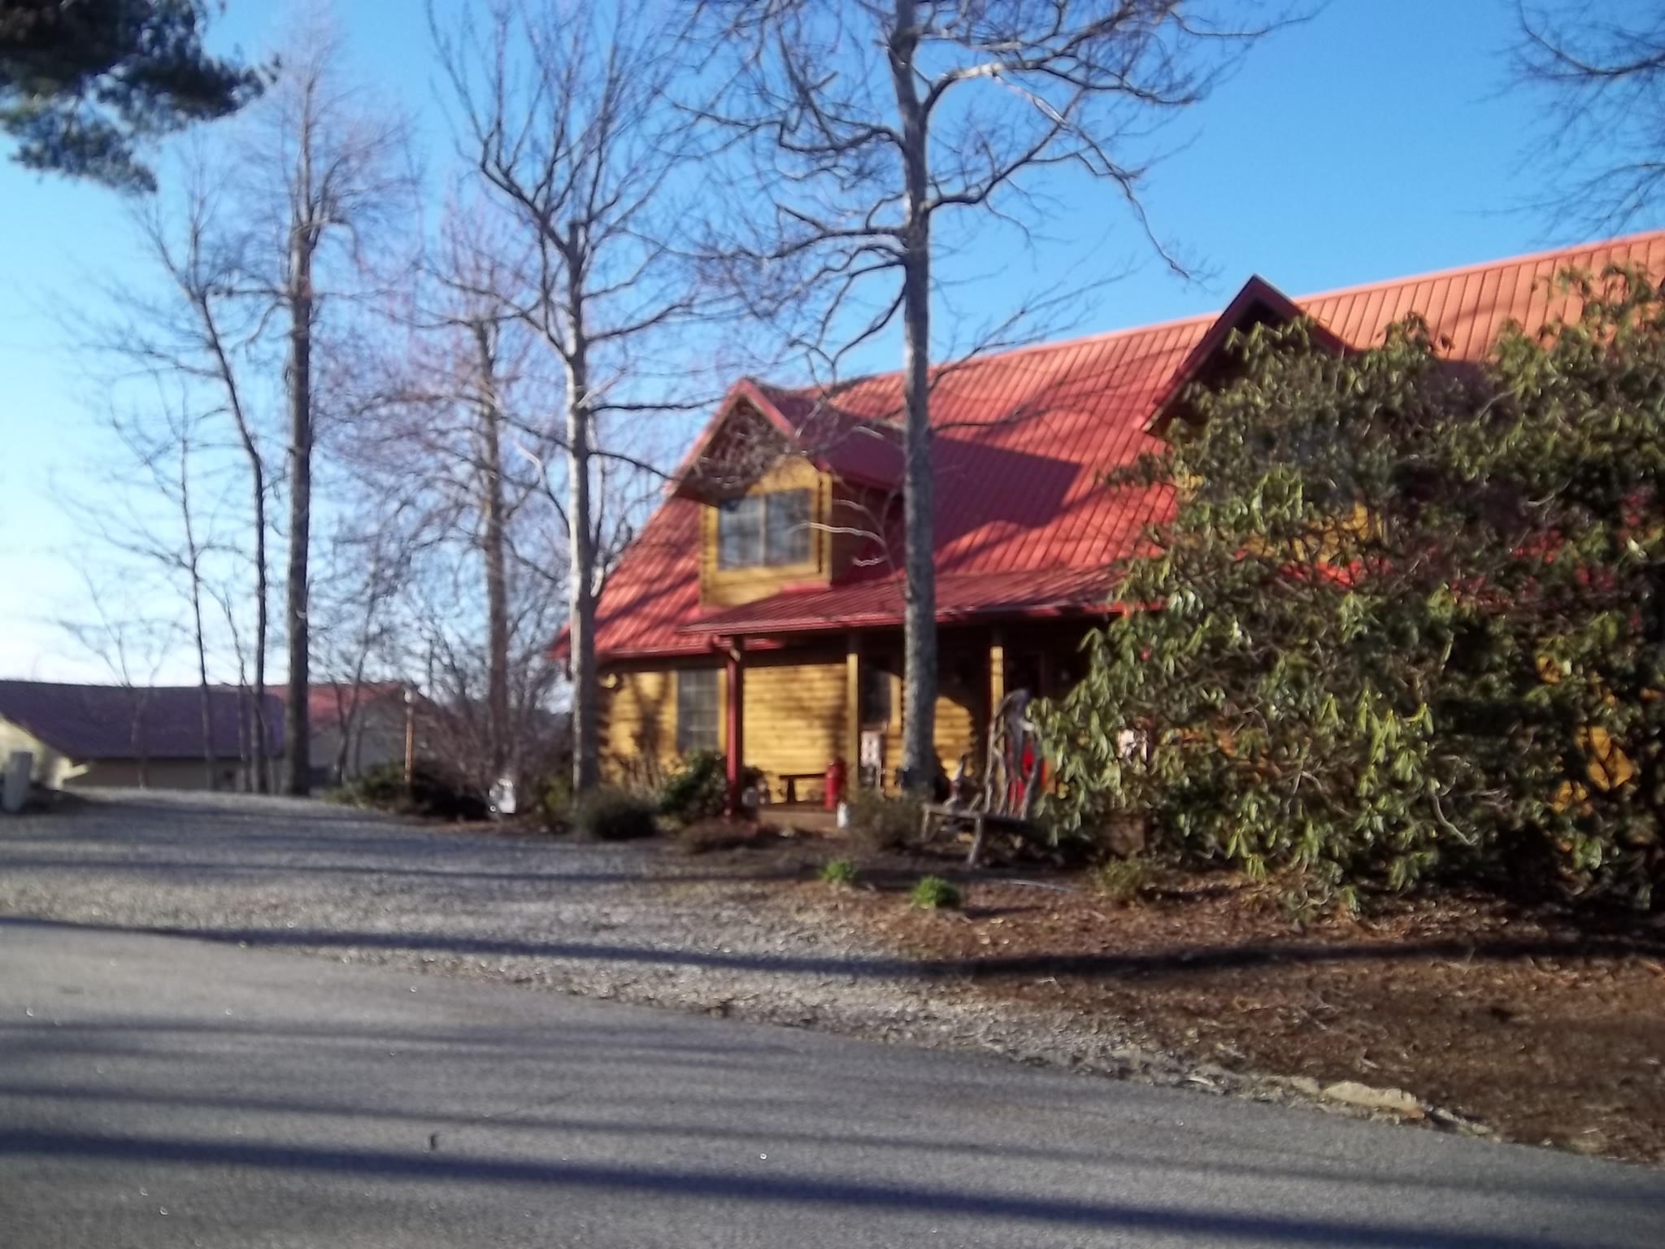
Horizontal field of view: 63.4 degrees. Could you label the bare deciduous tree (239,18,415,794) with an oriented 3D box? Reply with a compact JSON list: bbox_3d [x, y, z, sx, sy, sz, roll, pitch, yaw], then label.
[{"bbox_3d":[-10.117,-4.518,26.680,3.540,15.600,3.540,0,-5,0],"label":"bare deciduous tree"}]

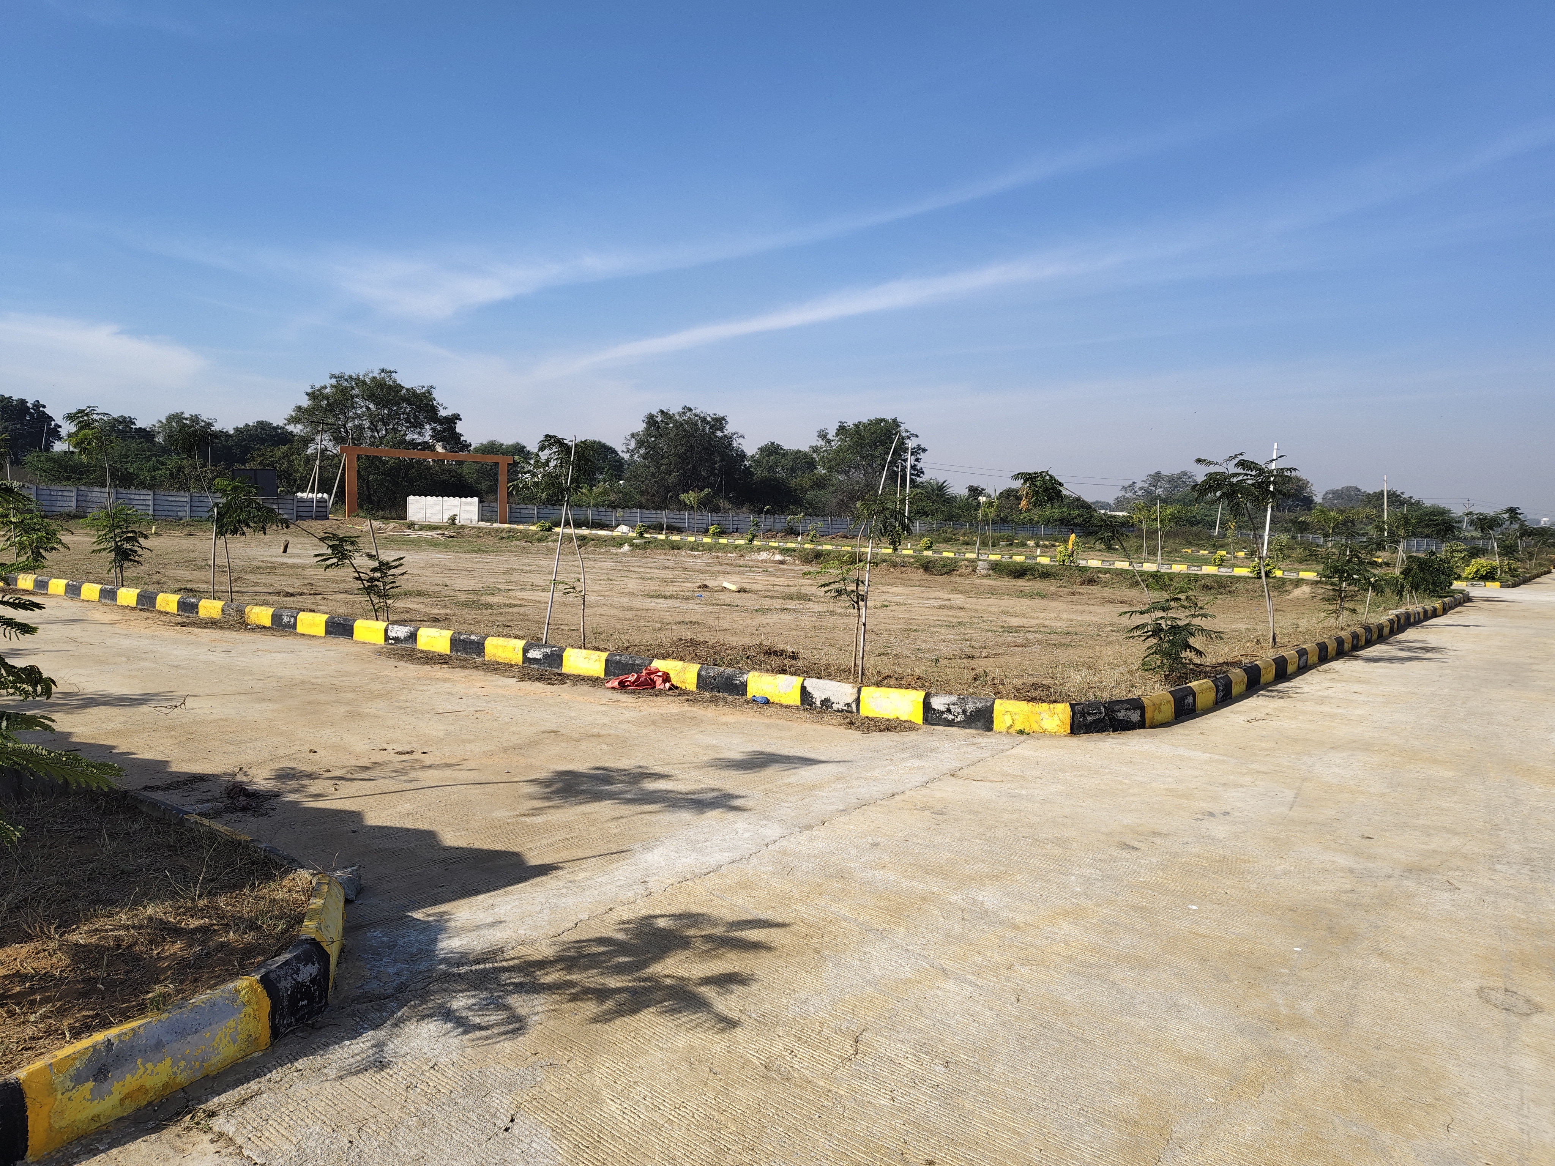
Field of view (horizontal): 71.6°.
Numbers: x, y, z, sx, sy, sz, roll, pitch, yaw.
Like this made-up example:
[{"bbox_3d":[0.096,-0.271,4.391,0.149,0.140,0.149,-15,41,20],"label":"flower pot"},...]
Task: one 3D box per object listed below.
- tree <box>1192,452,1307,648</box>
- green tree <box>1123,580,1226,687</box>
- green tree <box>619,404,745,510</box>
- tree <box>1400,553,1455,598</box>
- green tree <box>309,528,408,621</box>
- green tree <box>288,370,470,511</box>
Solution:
[{"bbox_3d":[6.164,-0.429,14.100,1.370,2.530,1.300,3,3,24],"label":"tree"},{"bbox_3d":[3.955,0.481,10.800,0.960,1.040,0.960,3,3,20],"label":"green tree"},{"bbox_3d":[-8.050,-10.274,94.000,10.550,10.170,10.020,1,3,-5],"label":"green tree"},{"bbox_3d":[17.361,-0.178,28.800,1.290,1.290,1.230,3,4,31],"label":"tree"},{"bbox_3d":[-5.240,-0.099,13.500,1.100,1.140,0.930,0,3,-21],"label":"green tree"},{"bbox_3d":[-31.139,-10.932,84.000,13.090,11.430,12.440,0,3,-20],"label":"green tree"}]

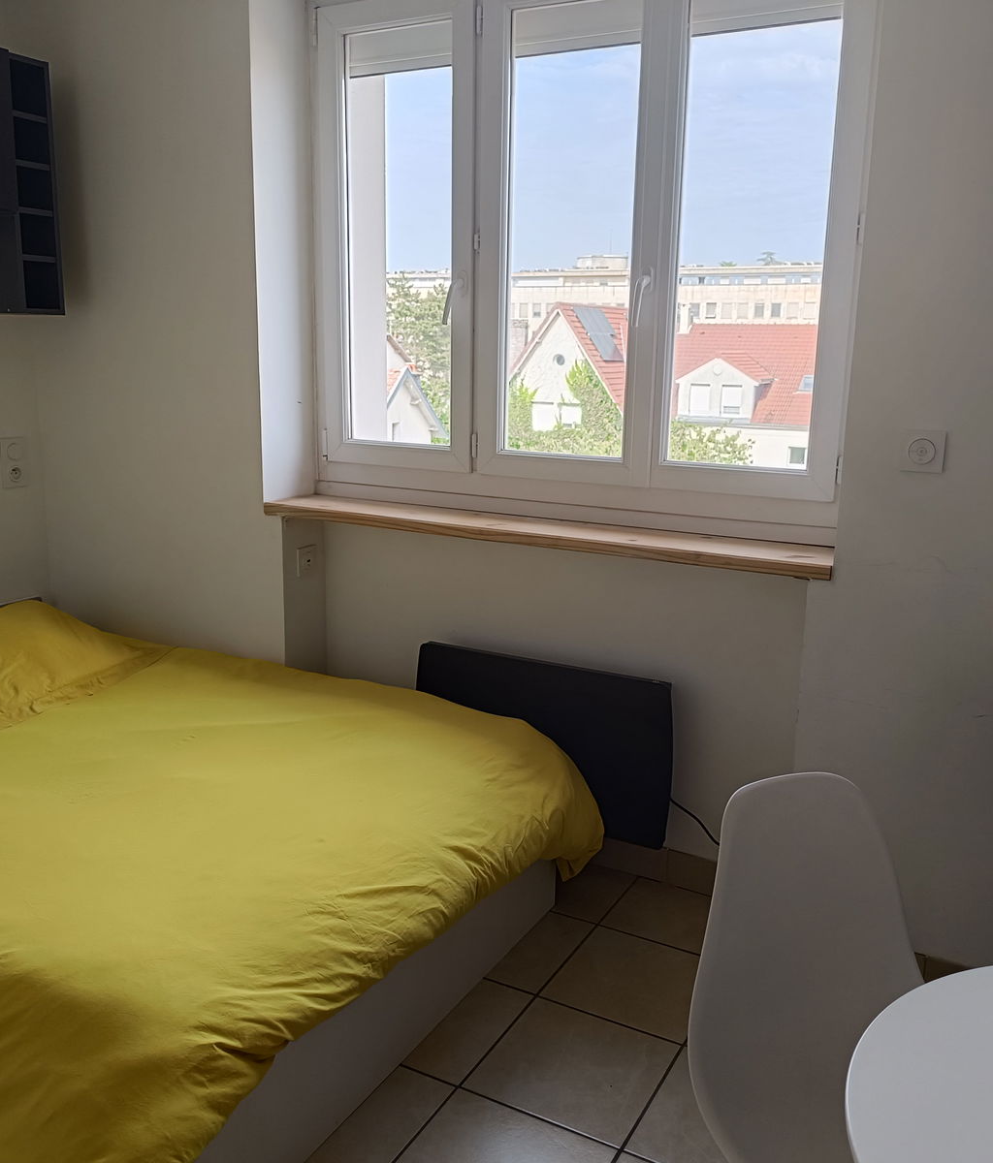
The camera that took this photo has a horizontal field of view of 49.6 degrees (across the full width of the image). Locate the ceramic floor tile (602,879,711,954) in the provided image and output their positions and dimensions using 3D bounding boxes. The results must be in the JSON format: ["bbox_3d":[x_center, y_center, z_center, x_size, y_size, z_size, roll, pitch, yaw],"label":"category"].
[{"bbox_3d":[0.460,0.838,2.664,0.328,0.010,0.280,8,14,28],"label":"ceramic floor tile"}]

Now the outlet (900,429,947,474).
[{"bbox_3d":[0.848,-0.259,2.145,0.083,0.083,0.012,8,14,28],"label":"outlet"}]

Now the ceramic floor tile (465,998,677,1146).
[{"bbox_3d":[0.154,0.957,2.115,0.328,0.010,0.328,8,14,28],"label":"ceramic floor tile"}]

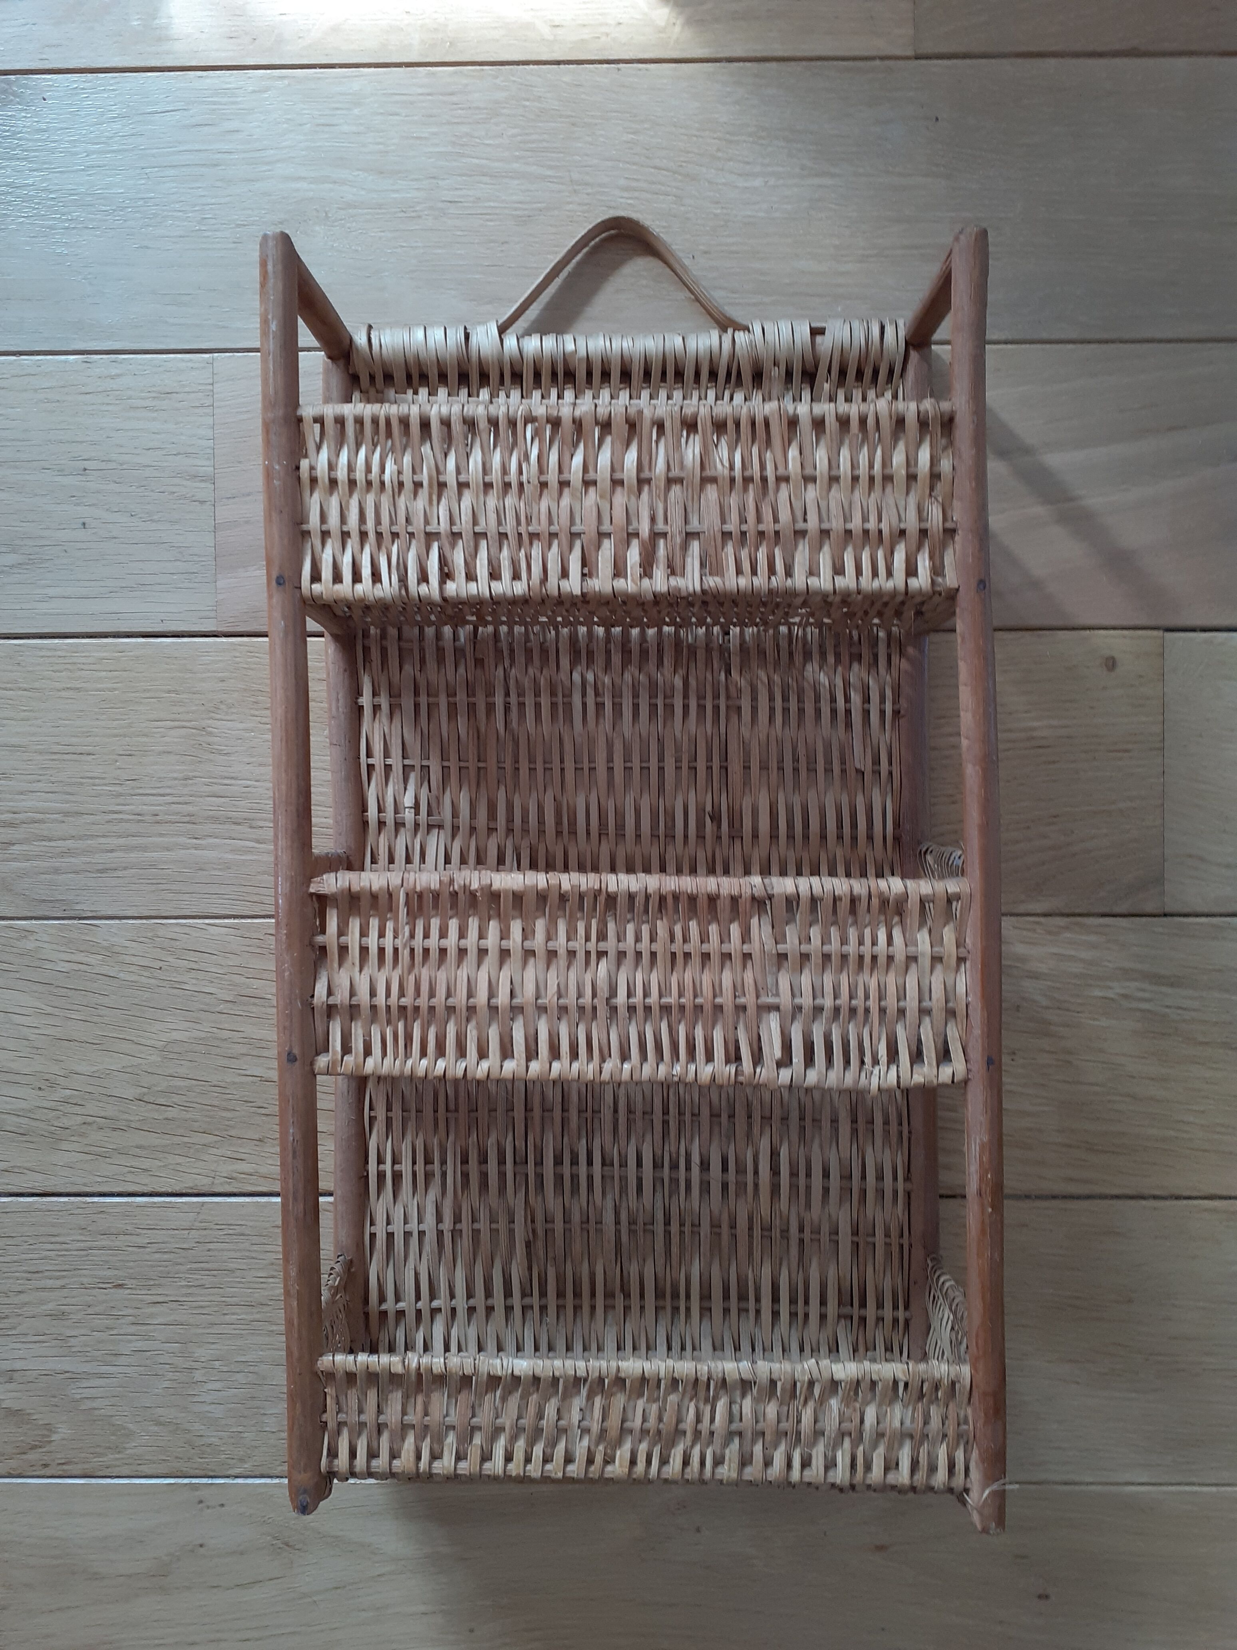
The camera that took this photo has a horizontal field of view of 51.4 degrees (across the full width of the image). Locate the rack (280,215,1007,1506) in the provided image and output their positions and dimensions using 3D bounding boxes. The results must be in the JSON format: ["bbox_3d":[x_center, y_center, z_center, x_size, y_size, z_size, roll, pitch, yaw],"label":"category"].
[{"bbox_3d":[0.007,-0.002,0.579,0.299,0.117,0.575,-1,90,1],"label":"rack"}]

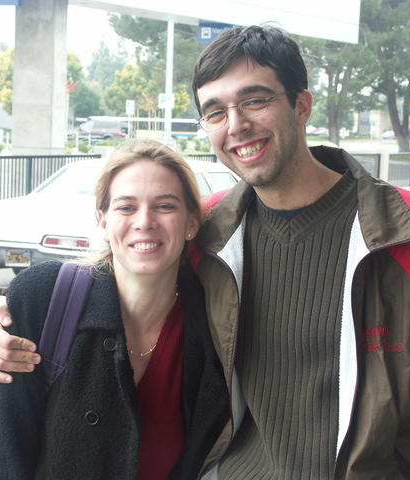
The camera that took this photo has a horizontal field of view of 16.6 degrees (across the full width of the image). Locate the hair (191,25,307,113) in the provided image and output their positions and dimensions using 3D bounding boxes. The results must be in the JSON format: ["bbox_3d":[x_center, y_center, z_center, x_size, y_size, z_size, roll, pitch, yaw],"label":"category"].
[{"bbox_3d":[0.070,-0.254,2.130,0.175,0.165,0.205,-13,4,21],"label":"hair"}]

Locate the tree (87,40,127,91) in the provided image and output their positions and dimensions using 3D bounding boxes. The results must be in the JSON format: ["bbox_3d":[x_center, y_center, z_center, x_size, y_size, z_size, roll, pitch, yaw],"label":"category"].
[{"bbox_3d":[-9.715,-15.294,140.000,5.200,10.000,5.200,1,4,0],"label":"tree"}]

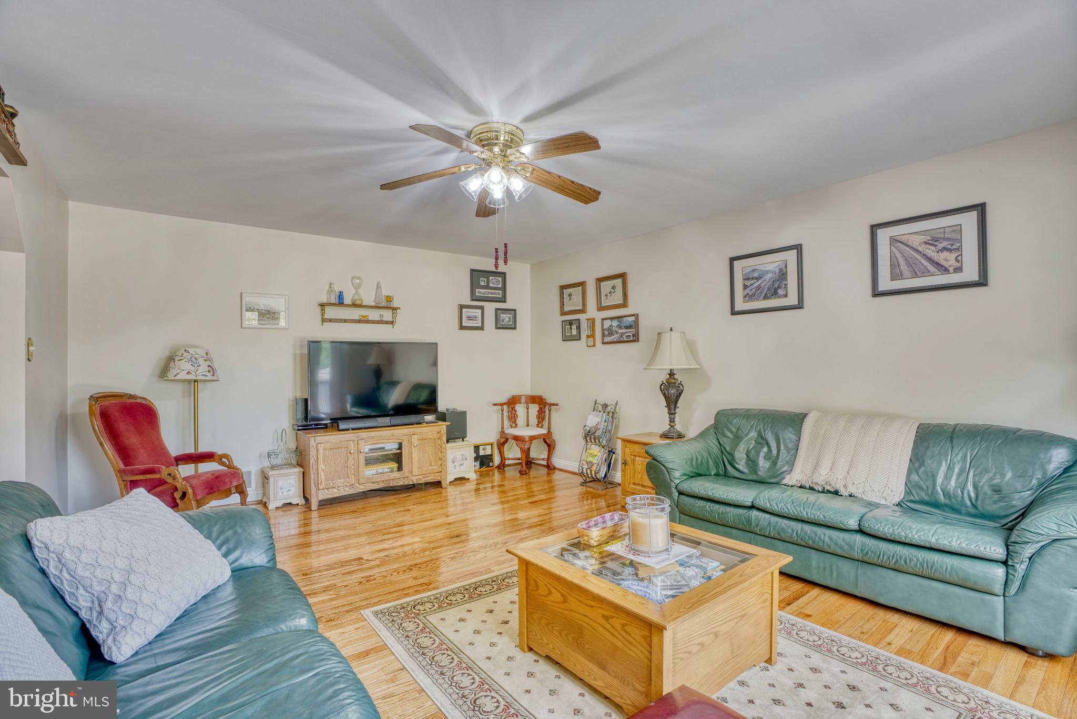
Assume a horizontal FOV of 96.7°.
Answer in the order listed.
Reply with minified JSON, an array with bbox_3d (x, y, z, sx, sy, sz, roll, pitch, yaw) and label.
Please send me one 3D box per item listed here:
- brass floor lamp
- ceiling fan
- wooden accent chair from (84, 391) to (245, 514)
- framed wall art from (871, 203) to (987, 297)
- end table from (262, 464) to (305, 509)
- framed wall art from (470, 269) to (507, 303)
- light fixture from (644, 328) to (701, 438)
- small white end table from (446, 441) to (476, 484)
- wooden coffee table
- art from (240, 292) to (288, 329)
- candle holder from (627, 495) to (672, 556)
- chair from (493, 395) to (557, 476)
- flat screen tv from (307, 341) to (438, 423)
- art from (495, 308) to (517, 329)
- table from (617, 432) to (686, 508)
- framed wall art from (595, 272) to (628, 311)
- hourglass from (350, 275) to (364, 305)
[{"bbox_3d":[-2.703,0.584,3.750,0.370,1.350,0.370,0,0,-36],"label":"brass floor lamp"},{"bbox_3d":[-0.229,-0.990,2.565,1.290,0.390,1.290,0,0,0],"label":"ceiling fan"},{"bbox_3d":[-2.463,0.700,3.234,0.757,1.005,0.600,0,0,-2],"label":"wooden accent chair"},{"bbox_3d":[2.109,-0.576,2.610,0.028,0.421,0.504,0,0,-36],"label":"framed wall art"},{"bbox_3d":[-2.115,1.060,3.990,0.269,0.279,0.255,0,0,-36],"label":"end table"},{"bbox_3d":[-0.544,-0.800,5.265,0.451,0.343,0.026,0,0,-36],"label":"framed wall art"},{"bbox_3d":[1.037,0.179,3.714,0.444,0.838,0.444,0,0,0],"label":"light fixture"},{"bbox_3d":[-0.894,1.069,5.028,0.370,0.380,0.320,0,0,-35],"label":"small white end table"},{"bbox_3d":[0.455,1.027,2.000,0.850,0.450,0.820,0,0,-38],"label":"wooden coffee table"},{"bbox_3d":[-2.309,-0.406,4.047,0.351,0.291,0.023,0,0,-36],"label":"art"},{"bbox_3d":[0.471,0.704,2.046,0.188,0.195,0.188,0,0,0],"label":"candle holder"},{"bbox_3d":[-0.137,0.797,5.212,0.711,0.794,0.595,0,0,5],"label":"chair"},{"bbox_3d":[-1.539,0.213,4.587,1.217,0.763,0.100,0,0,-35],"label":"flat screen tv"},{"bbox_3d":[-0.384,-0.479,5.709,0.303,0.246,0.025,0,0,-35],"label":"art"},{"bbox_3d":[1.037,0.966,4.086,0.530,0.585,0.500,0,0,-39],"label":"table"},{"bbox_3d":[0.695,-0.627,4.520,0.025,0.317,0.410,0,0,-36],"label":"framed wall art"},{"bbox_3d":[-1.669,-0.635,4.412,0.101,0.262,0.101,0,0,-36],"label":"hourglass"}]

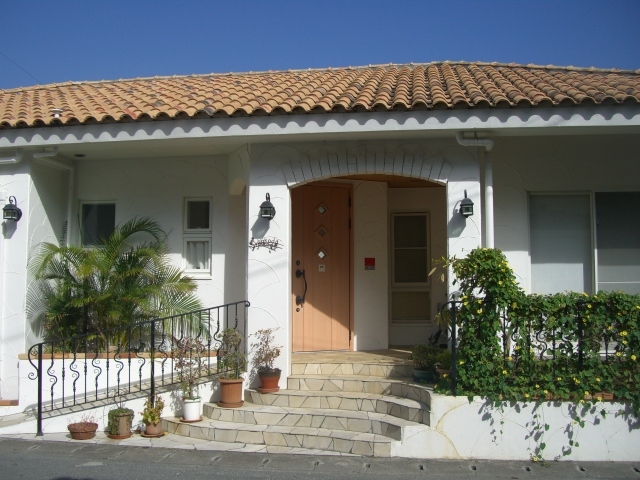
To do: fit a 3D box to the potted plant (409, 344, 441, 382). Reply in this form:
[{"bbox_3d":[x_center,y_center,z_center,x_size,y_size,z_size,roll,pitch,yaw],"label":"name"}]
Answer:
[{"bbox_3d":[1.301,1.538,8.750,0.390,0.470,0.370,-1,-4,7],"label":"potted plant"}]

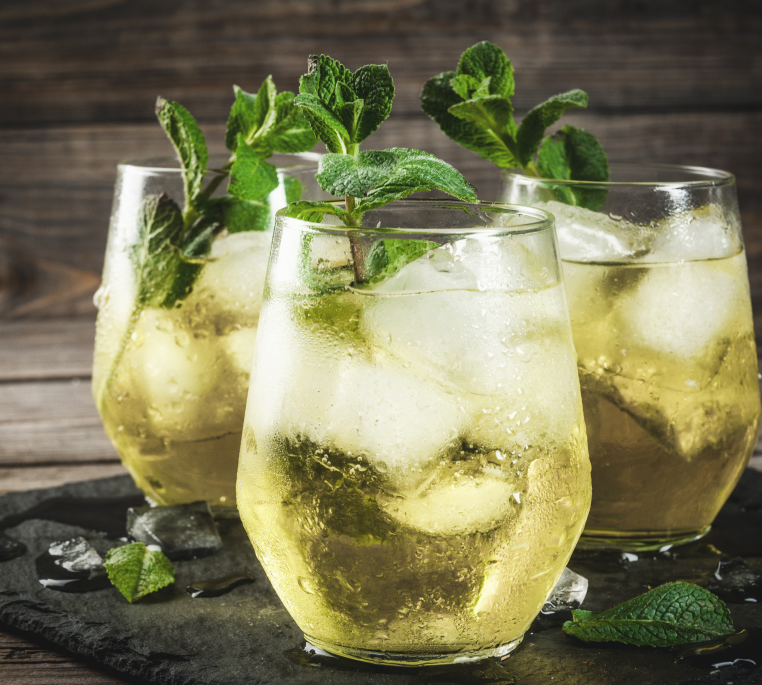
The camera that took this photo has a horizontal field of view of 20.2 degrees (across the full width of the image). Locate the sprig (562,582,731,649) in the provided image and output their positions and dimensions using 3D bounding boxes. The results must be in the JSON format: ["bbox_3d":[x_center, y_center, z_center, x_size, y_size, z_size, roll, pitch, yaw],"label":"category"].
[{"bbox_3d":[0.068,0.070,0.547,0.043,0.009,0.022,0,10,0],"label":"sprig"}]

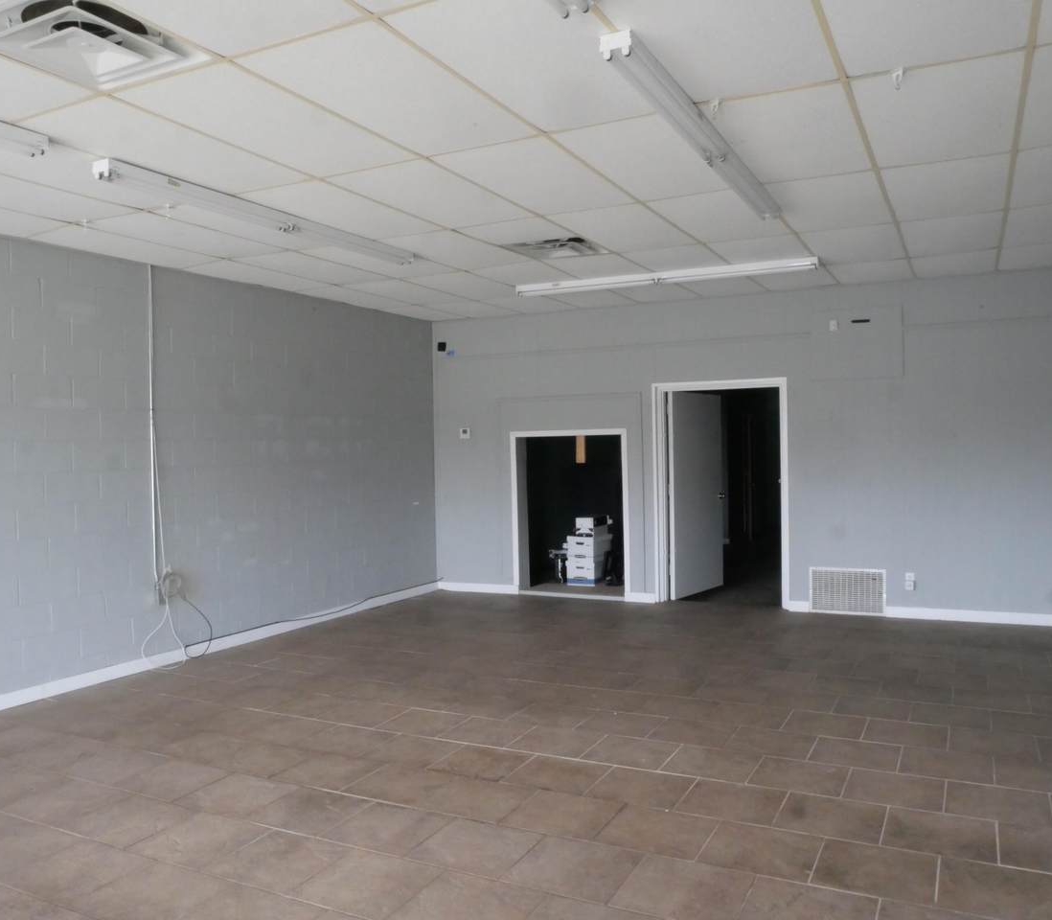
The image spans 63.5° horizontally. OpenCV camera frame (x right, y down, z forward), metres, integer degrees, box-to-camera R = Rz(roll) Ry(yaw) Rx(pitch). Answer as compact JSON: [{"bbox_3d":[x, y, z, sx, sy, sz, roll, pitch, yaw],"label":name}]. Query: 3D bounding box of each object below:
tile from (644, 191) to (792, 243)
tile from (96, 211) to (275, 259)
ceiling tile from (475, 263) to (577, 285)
[{"bbox_3d":[1.189,-1.449,5.082,0.605,0.024,1.215,0,2,27],"label":"tile"},{"bbox_3d":[-2.126,-1.416,5.388,0.600,0.020,1.200,0,2,27],"label":"tile"},{"bbox_3d":[0.107,-1.489,7.016,0.611,0.020,1.212,-1,1,26],"label":"ceiling tile"}]

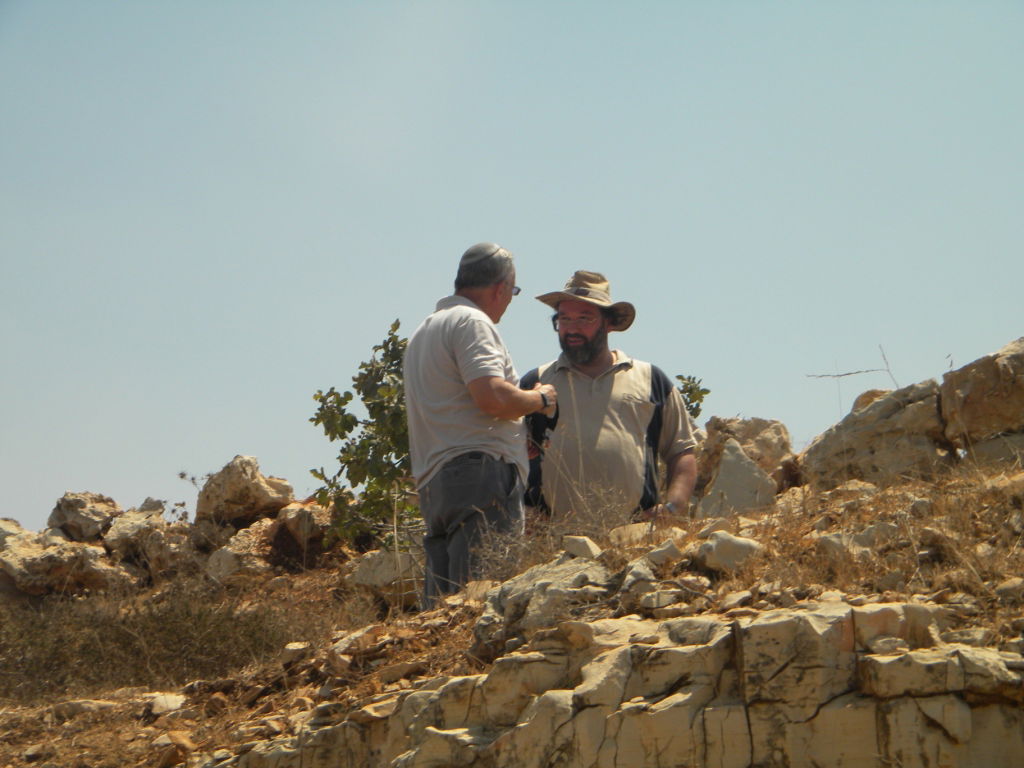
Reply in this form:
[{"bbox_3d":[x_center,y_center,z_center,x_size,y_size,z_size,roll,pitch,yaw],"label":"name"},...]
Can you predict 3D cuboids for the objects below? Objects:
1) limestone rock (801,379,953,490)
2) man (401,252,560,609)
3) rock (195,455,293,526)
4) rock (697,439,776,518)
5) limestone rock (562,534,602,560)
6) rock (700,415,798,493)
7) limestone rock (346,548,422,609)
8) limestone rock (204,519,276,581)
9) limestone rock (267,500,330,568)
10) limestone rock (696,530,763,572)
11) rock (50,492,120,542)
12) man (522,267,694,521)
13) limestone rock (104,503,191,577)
[{"bbox_3d":[1.292,0.179,8.700,0.540,0.390,0.380,0,-5,0],"label":"limestone rock"},{"bbox_3d":[-0.134,0.398,7.864,0.460,1.720,0.540,4,-7,-37],"label":"man"},{"bbox_3d":[-1.017,0.403,9.300,0.370,0.270,0.280,0,-5,0],"label":"rock"},{"bbox_3d":[0.759,0.320,8.300,0.270,0.270,0.180,0,-5,0],"label":"rock"},{"bbox_3d":[0.212,0.493,7.400,0.120,0.080,0.100,0,-5,0],"label":"limestone rock"},{"bbox_3d":[0.876,0.272,9.100,0.370,0.290,0.310,0,-6,0],"label":"rock"},{"bbox_3d":[-0.443,0.678,8.600,0.280,0.200,0.220,0,-5,0],"label":"limestone rock"},{"bbox_3d":[-1.054,0.648,9.500,0.275,0.245,0.260,0,-6,0],"label":"limestone rock"},{"bbox_3d":[-0.791,0.558,9.100,0.240,0.250,0.220,0,-5,0],"label":"limestone rock"},{"bbox_3d":[0.647,0.498,7.300,0.195,0.130,0.160,0,-6,0],"label":"limestone rock"},{"bbox_3d":[-1.702,0.529,9.800,0.300,0.210,0.250,0,-6,0],"label":"rock"},{"bbox_3d":[0.318,0.512,8.022,0.600,1.780,0.420,-2,-5,20],"label":"man"},{"bbox_3d":[-1.425,0.608,9.600,0.340,0.290,0.300,0,-6,0],"label":"limestone rock"}]

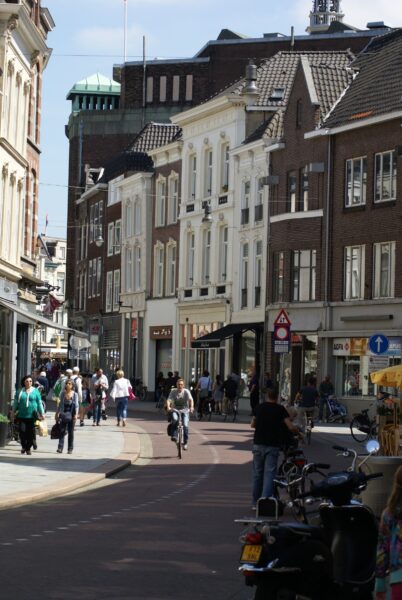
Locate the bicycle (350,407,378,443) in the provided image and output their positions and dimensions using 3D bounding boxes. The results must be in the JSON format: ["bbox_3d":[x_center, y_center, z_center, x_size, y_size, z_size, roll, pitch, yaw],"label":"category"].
[{"bbox_3d":[4.724,3.382,48.000,1.740,1.050,0.560,4,-3,-43],"label":"bicycle"}]

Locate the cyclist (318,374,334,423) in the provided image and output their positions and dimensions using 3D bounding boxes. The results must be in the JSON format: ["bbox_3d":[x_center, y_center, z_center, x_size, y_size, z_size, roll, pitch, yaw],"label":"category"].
[{"bbox_3d":[4.669,3.676,65.200,0.560,1.720,0.500,3,-3,-33],"label":"cyclist"}]

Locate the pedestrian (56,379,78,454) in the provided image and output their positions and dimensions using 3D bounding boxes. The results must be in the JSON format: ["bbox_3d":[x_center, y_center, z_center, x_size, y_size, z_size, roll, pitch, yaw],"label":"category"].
[{"bbox_3d":[-2.940,2.570,38.600,0.520,1.670,0.420,2,-2,-3],"label":"pedestrian"}]

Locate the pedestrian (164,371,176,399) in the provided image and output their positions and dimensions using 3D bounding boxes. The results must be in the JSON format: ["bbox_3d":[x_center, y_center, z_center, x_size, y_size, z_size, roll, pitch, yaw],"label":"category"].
[{"bbox_3d":[-1.412,4.237,82.500,0.520,1.670,0.380,2,-2,-24],"label":"pedestrian"}]

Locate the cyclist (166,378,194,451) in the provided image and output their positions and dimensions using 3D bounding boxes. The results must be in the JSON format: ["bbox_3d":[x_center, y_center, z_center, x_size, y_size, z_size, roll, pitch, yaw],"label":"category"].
[{"bbox_3d":[-0.448,2.596,38.300,0.620,1.750,1.700,2,-2,-2],"label":"cyclist"}]

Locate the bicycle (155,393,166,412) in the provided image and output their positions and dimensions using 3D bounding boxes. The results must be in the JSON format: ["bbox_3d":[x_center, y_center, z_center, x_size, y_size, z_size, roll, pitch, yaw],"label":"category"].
[{"bbox_3d":[-1.665,4.257,73.500,0.560,1.060,1.720,2,-2,-12],"label":"bicycle"}]

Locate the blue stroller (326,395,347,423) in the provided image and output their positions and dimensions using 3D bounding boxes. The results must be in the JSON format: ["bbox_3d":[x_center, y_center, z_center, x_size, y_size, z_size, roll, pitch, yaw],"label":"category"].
[{"bbox_3d":[5.025,4.024,65.000,0.750,1.030,0.480,0,-2,32],"label":"blue stroller"}]

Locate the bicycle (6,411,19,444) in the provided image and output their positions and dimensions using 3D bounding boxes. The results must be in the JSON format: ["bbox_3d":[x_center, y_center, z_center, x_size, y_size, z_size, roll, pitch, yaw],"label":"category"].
[{"bbox_3d":[-4.666,3.065,43.500,0.560,1.030,1.720,2,-2,-3],"label":"bicycle"}]

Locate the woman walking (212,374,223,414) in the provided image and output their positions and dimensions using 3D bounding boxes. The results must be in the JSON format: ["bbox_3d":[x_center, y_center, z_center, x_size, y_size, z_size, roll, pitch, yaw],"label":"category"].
[{"bbox_3d":[0.678,3.915,72.000,0.500,1.670,0.360,2,-2,-18],"label":"woman walking"}]

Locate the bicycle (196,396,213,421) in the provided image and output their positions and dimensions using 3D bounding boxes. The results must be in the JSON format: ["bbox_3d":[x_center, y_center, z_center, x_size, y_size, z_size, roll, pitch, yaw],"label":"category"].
[{"bbox_3d":[0.150,3.715,61.300,0.580,1.060,1.750,2,-2,-18],"label":"bicycle"}]

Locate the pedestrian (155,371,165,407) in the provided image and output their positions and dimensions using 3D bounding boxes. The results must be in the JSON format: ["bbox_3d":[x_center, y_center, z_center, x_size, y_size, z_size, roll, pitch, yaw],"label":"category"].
[{"bbox_3d":[-1.859,4.022,78.500,0.500,1.630,0.400,2,-2,-12],"label":"pedestrian"}]

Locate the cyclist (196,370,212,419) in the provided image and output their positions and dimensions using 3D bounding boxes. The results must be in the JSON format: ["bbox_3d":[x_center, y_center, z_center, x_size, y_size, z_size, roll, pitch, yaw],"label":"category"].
[{"bbox_3d":[0.133,3.288,61.300,0.580,1.670,0.750,2,-2,-18],"label":"cyclist"}]

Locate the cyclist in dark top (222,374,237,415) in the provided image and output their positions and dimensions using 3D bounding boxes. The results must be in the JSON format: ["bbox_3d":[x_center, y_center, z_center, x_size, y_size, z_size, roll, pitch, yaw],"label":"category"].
[{"bbox_3d":[1.023,3.346,61.800,0.560,1.450,0.800,2,-2,-18],"label":"cyclist in dark top"}]

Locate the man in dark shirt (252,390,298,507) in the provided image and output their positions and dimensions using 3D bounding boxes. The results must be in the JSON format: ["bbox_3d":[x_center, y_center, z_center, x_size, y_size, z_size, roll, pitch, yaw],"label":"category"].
[{"bbox_3d":[1.047,2.151,25.300,0.640,1.760,0.460,1,-2,14],"label":"man in dark shirt"}]

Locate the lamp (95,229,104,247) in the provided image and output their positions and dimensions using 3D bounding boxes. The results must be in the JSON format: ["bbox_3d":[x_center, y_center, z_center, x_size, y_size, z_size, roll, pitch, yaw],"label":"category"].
[{"bbox_3d":[-4.850,-3.010,84.000,0.460,0.920,0.460,1,-2,0],"label":"lamp"}]

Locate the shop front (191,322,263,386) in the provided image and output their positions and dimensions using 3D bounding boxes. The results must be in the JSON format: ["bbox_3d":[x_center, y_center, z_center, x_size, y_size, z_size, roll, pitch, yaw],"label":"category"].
[{"bbox_3d":[1.138,3.023,79.356,2.200,4.000,4.540,2,-2,-18],"label":"shop front"}]

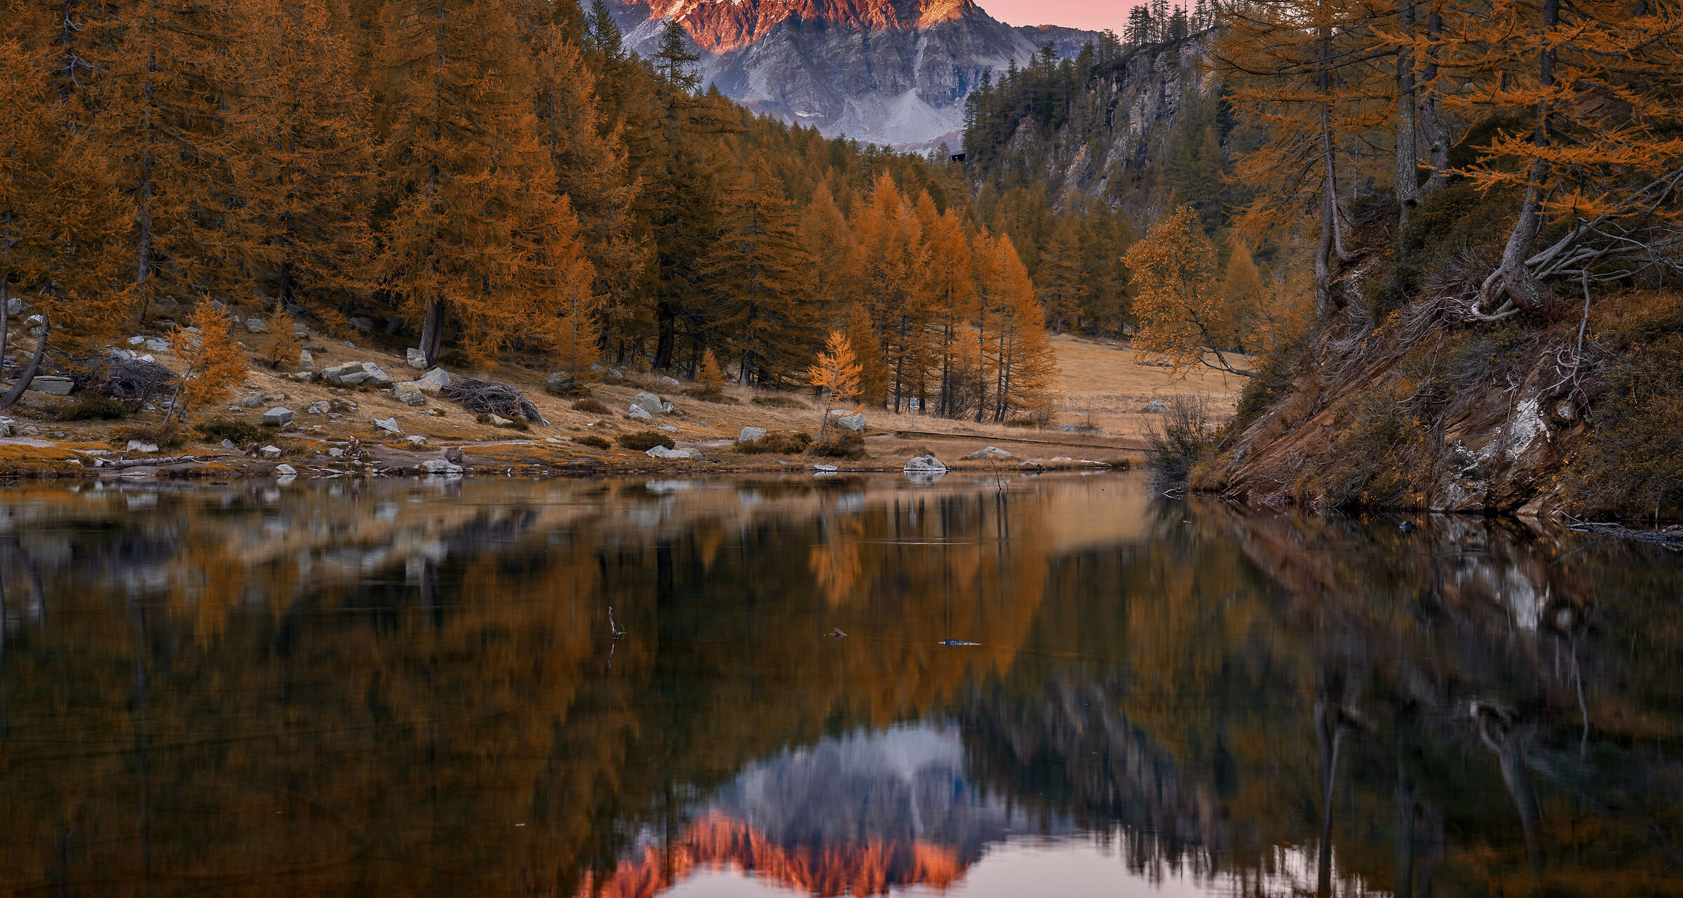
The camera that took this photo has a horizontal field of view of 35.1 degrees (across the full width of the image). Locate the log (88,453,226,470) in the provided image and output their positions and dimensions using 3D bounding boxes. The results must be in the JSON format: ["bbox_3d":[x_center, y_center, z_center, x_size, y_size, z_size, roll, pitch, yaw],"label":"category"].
[{"bbox_3d":[-21.172,0.354,82.500,4.270,0.300,0.340,-5,3,-31],"label":"log"}]

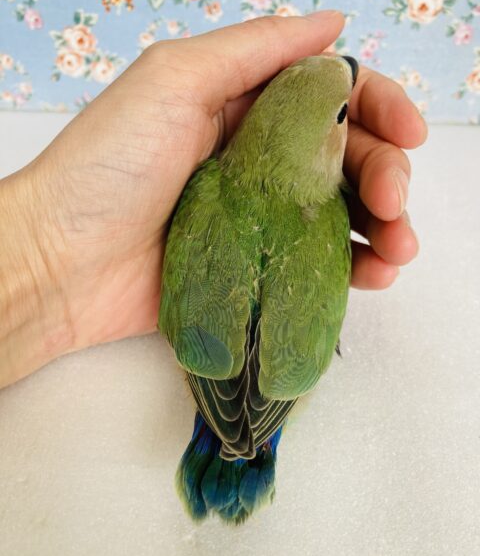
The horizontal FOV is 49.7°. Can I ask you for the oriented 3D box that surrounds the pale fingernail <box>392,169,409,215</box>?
[{"bbox_3d":[0.052,-0.028,0.165,0.004,0.014,0.011,1,-6,6],"label":"pale fingernail"}]

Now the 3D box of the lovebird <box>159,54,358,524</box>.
[{"bbox_3d":[0.007,0.002,0.170,0.058,0.052,0.150,8,72,3],"label":"lovebird"}]

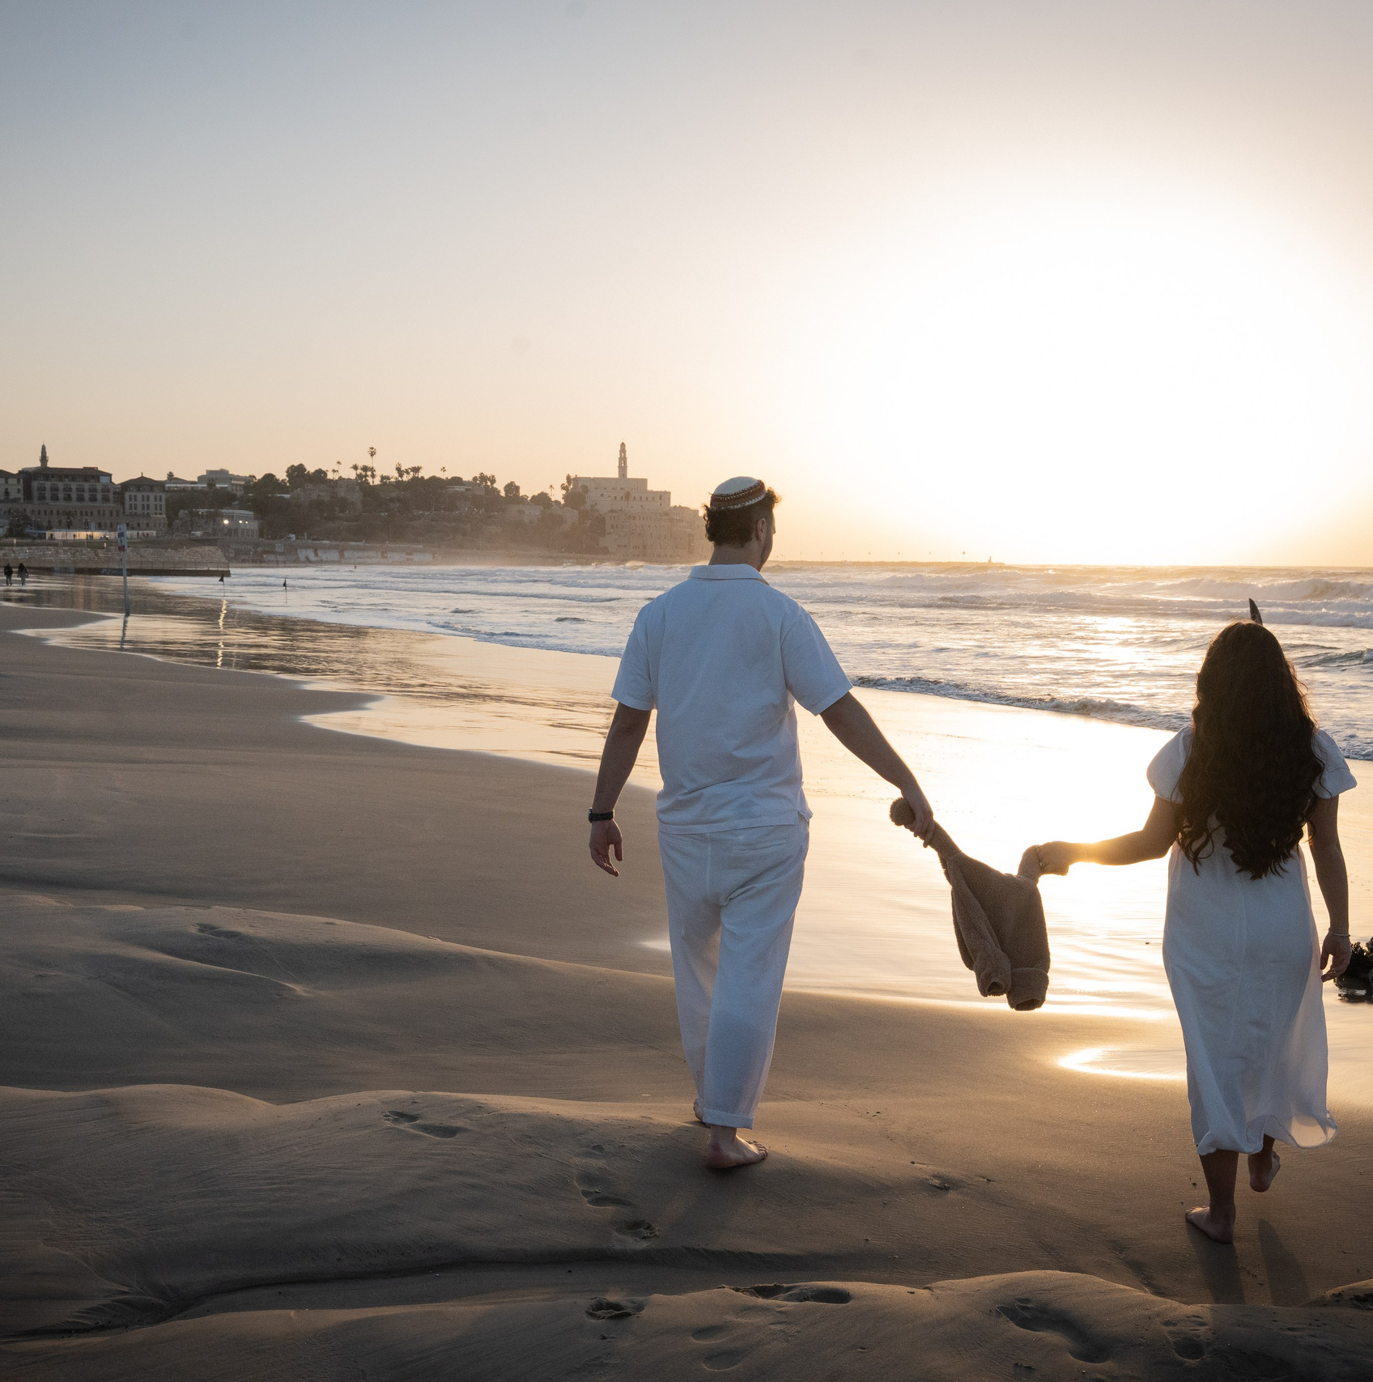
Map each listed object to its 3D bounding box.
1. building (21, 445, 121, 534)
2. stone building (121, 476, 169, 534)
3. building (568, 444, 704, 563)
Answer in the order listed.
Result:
[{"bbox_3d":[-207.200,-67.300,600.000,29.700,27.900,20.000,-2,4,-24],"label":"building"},{"bbox_3d":[-182.400,-62.400,600.000,13.000,19.400,15.000,-2,4,-24],"label":"stone building"},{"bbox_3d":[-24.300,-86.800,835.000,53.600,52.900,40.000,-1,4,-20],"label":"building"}]

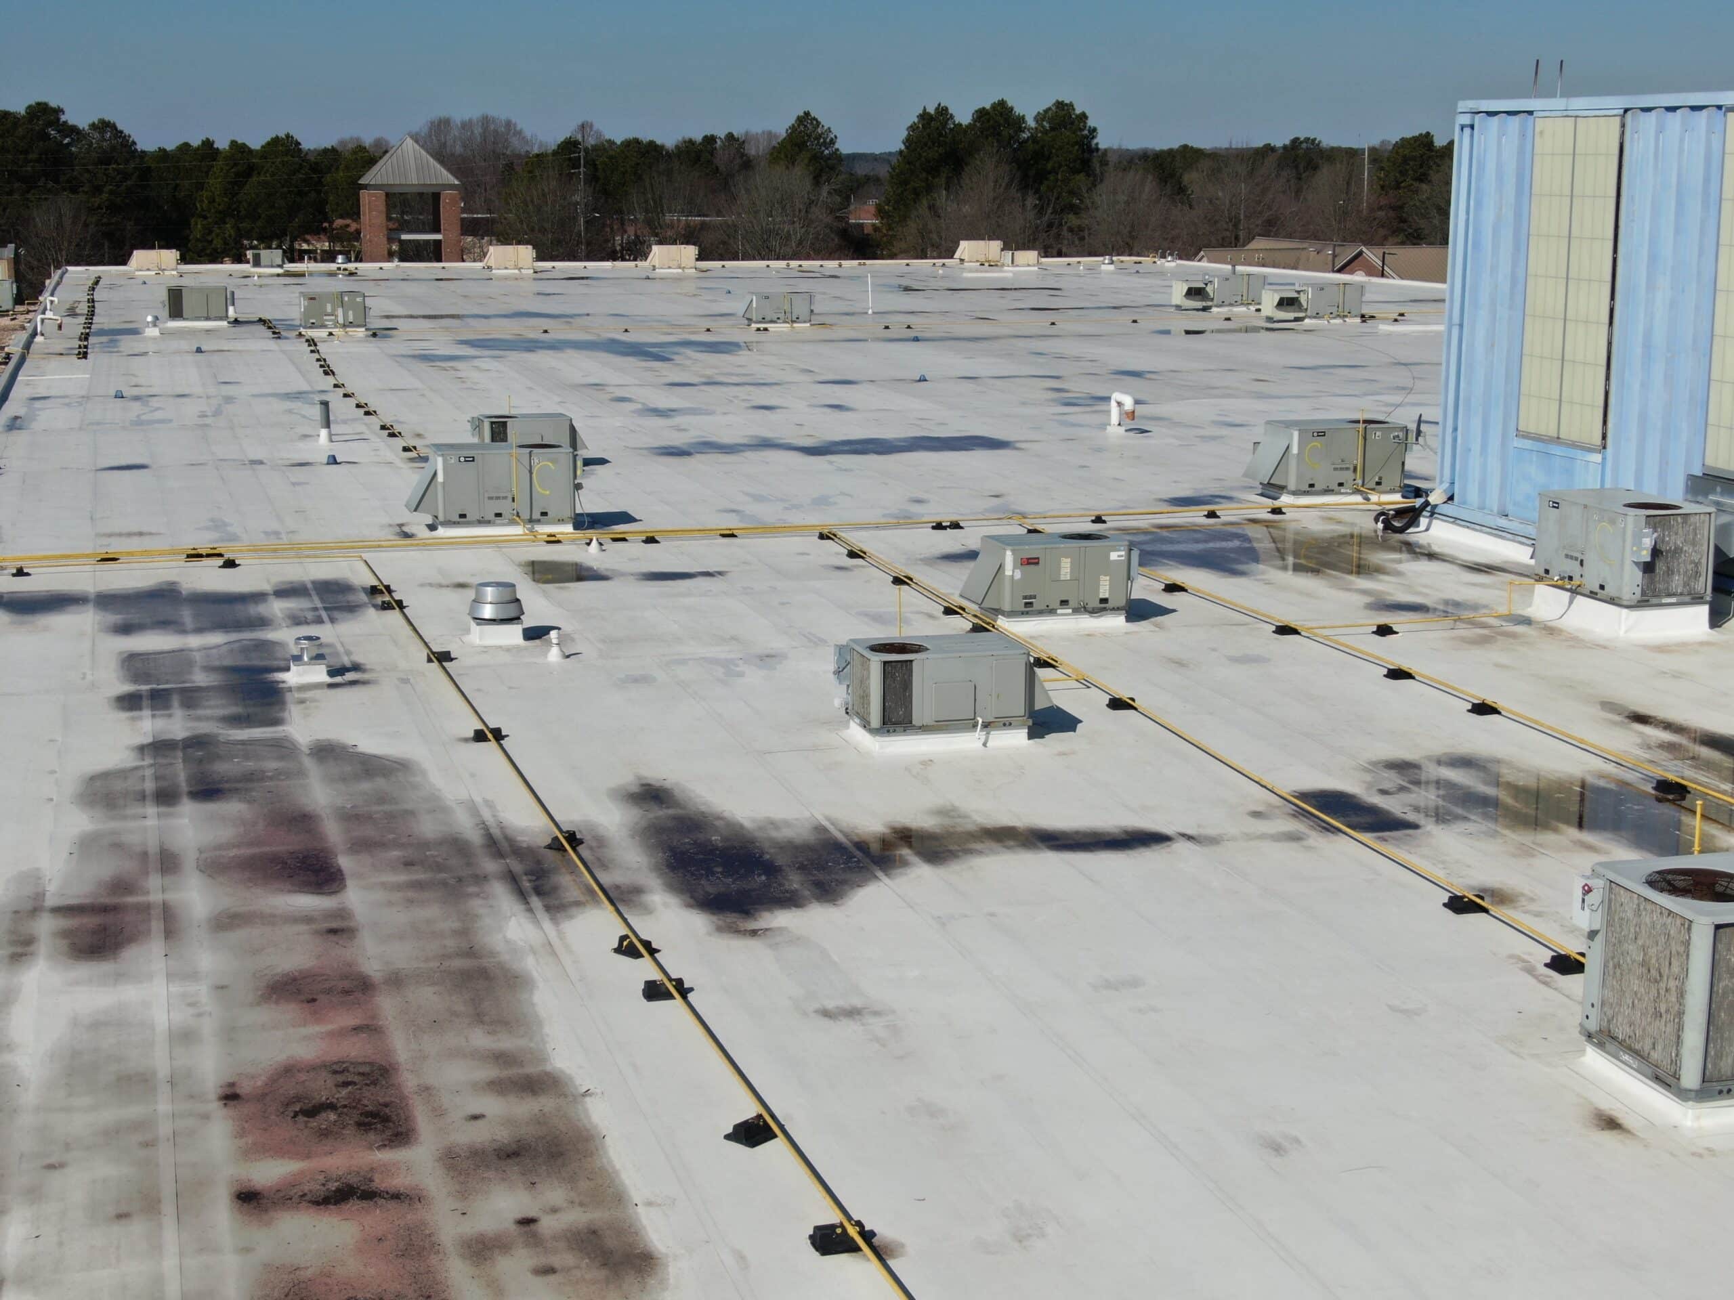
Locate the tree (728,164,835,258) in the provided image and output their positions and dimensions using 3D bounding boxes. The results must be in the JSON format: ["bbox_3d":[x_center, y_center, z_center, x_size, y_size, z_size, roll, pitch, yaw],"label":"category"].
[{"bbox_3d":[-7.190,-34.951,205.166,9.610,12.722,9.610,0,12,0],"label":"tree"}]

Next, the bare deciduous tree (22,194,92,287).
[{"bbox_3d":[-67.328,-33.748,200.000,5.900,8.564,5.900,-3,12,-16],"label":"bare deciduous tree"}]

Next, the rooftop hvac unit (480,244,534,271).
[{"bbox_3d":[-19.883,-21.701,133.008,2.878,1.320,1.380,-3,12,-14],"label":"rooftop hvac unit"}]

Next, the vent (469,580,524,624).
[{"bbox_3d":[-4.955,-0.620,32.038,0.720,0.450,0.720,-3,12,-13],"label":"vent"}]

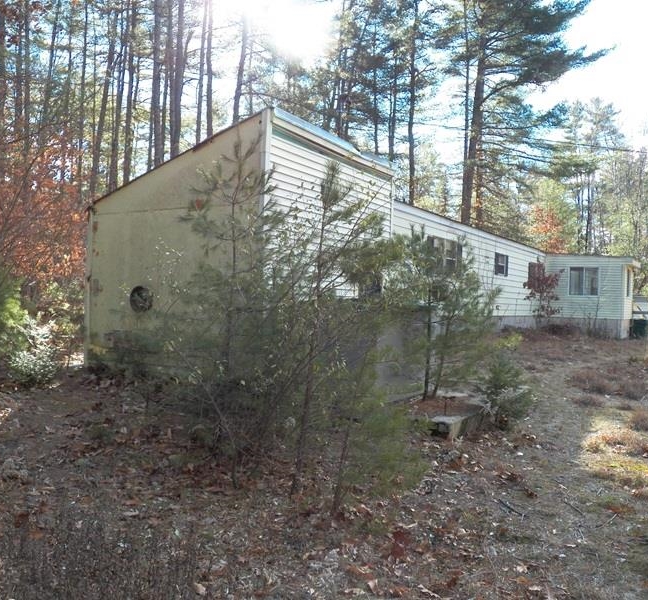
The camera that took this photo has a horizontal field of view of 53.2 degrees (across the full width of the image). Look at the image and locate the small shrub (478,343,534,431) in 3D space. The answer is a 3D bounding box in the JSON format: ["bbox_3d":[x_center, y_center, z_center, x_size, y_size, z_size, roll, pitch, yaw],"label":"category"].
[{"bbox_3d":[2.459,1.143,8.702,0.780,1.170,0.780,2,0,16],"label":"small shrub"}]

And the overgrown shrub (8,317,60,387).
[{"bbox_3d":[-4.635,0.826,10.402,0.840,1.130,0.840,2,0,-24],"label":"overgrown shrub"}]

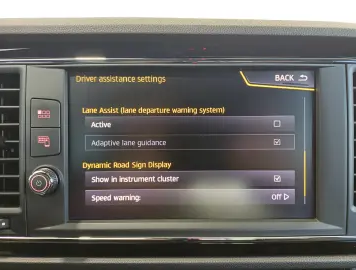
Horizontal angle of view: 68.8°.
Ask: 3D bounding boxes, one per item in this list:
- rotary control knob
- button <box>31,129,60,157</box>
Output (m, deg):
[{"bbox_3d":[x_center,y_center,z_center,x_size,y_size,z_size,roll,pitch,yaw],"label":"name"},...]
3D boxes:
[{"bbox_3d":[-0.088,0.031,0.171,0.018,0.018,0.013,0,0,-2],"label":"rotary control knob"},{"bbox_3d":[-0.090,0.005,0.177,0.020,0.019,0.005,0,0,-6],"label":"button"}]

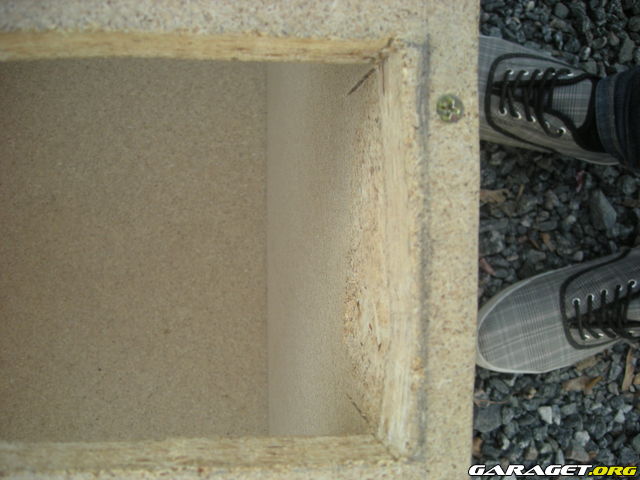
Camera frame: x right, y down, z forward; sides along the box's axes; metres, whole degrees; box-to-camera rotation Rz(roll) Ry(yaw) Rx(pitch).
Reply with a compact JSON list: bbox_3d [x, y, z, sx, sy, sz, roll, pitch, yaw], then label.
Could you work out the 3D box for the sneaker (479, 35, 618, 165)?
[{"bbox_3d":[0.249,-0.152,0.703,0.290,0.105,0.107,13,90,-8],"label":"sneaker"}]

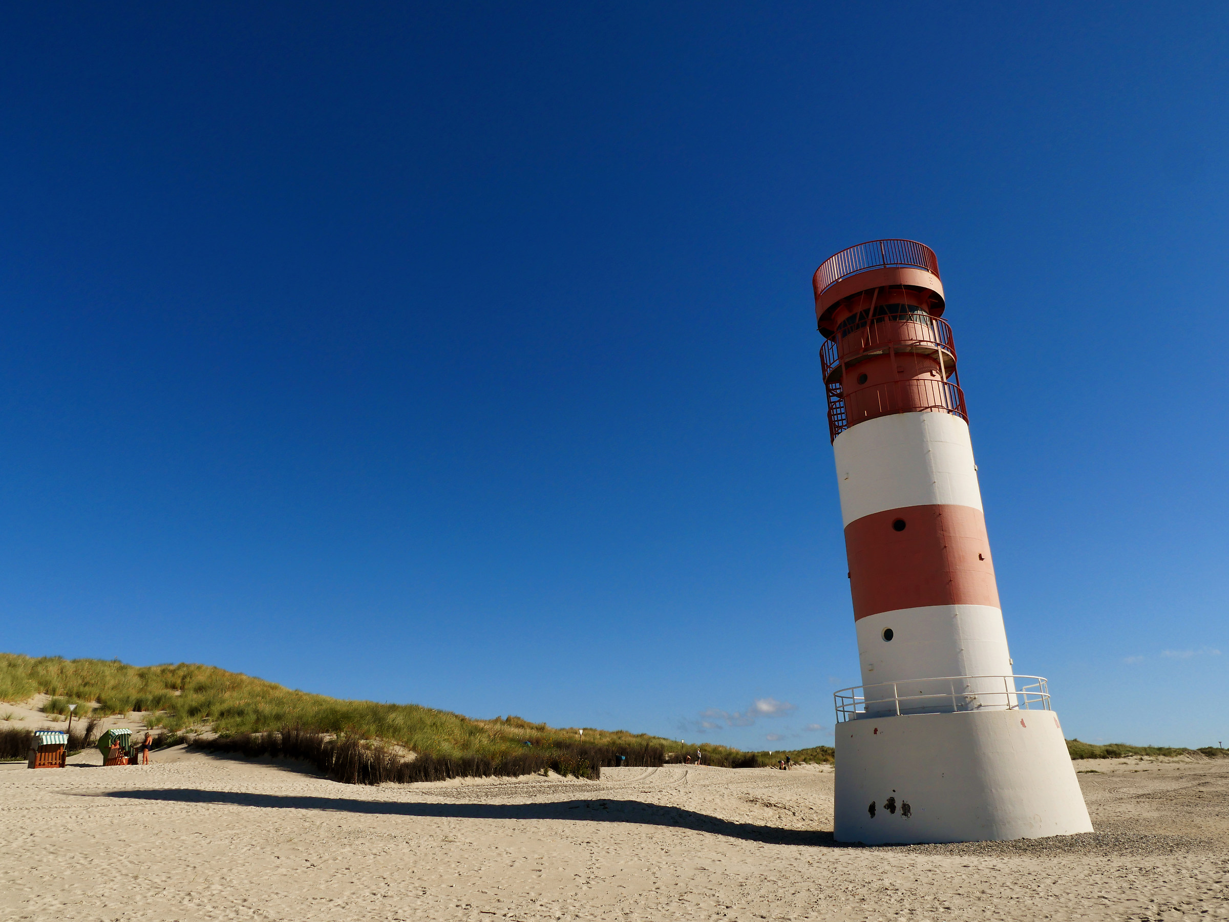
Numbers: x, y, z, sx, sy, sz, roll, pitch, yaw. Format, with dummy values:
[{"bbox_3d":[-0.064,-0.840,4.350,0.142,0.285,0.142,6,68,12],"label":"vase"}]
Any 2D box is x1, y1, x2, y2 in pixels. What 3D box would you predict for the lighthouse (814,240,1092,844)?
[{"bbox_3d":[9.085,1.900,26.190,6.530,17.700,6.530,-9,-22,18],"label":"lighthouse"}]

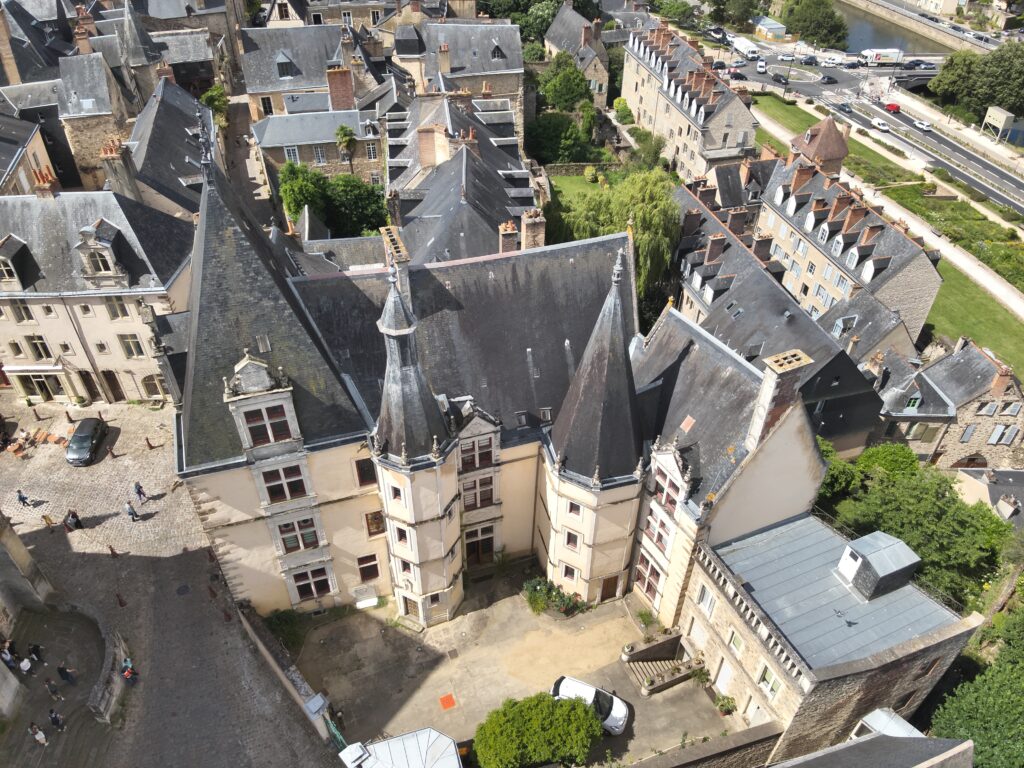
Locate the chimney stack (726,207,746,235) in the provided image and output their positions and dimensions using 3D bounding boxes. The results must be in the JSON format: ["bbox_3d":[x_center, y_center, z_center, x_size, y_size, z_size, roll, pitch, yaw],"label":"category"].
[{"bbox_3d":[25.409,-18.197,80.000,2.000,4.000,0.700,-8,39,-10],"label":"chimney stack"}]

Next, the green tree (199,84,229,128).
[{"bbox_3d":[-44.328,-40.731,105.688,4.300,7.300,4.300,-14,40,-18],"label":"green tree"}]

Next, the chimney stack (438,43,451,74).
[{"bbox_3d":[-9.086,-43.944,96.000,1.200,3.800,0.800,-8,39,-10],"label":"chimney stack"}]

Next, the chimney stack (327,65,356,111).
[{"bbox_3d":[-20.268,-35.294,84.800,2.850,5.000,0.800,-2,39,-2],"label":"chimney stack"}]

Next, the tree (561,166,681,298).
[{"bbox_3d":[12.451,-17.296,80.000,11.800,12.000,10.500,-8,39,-10],"label":"tree"}]

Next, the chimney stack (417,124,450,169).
[{"bbox_3d":[-7.641,-23.008,68.948,3.000,4.200,1.300,-5,38,-7],"label":"chimney stack"}]

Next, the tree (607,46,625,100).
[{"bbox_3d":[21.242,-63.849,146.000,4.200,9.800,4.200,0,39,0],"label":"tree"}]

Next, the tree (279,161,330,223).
[{"bbox_3d":[-22.591,-20.904,77.300,5.000,6.600,5.000,0,39,0],"label":"tree"}]

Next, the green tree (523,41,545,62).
[{"bbox_3d":[4.536,-69.879,149.517,4.800,4.900,4.800,2,38,1],"label":"green tree"}]

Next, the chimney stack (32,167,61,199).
[{"bbox_3d":[-33.276,-14.317,50.700,1.200,2.300,1.050,0,39,0],"label":"chimney stack"}]

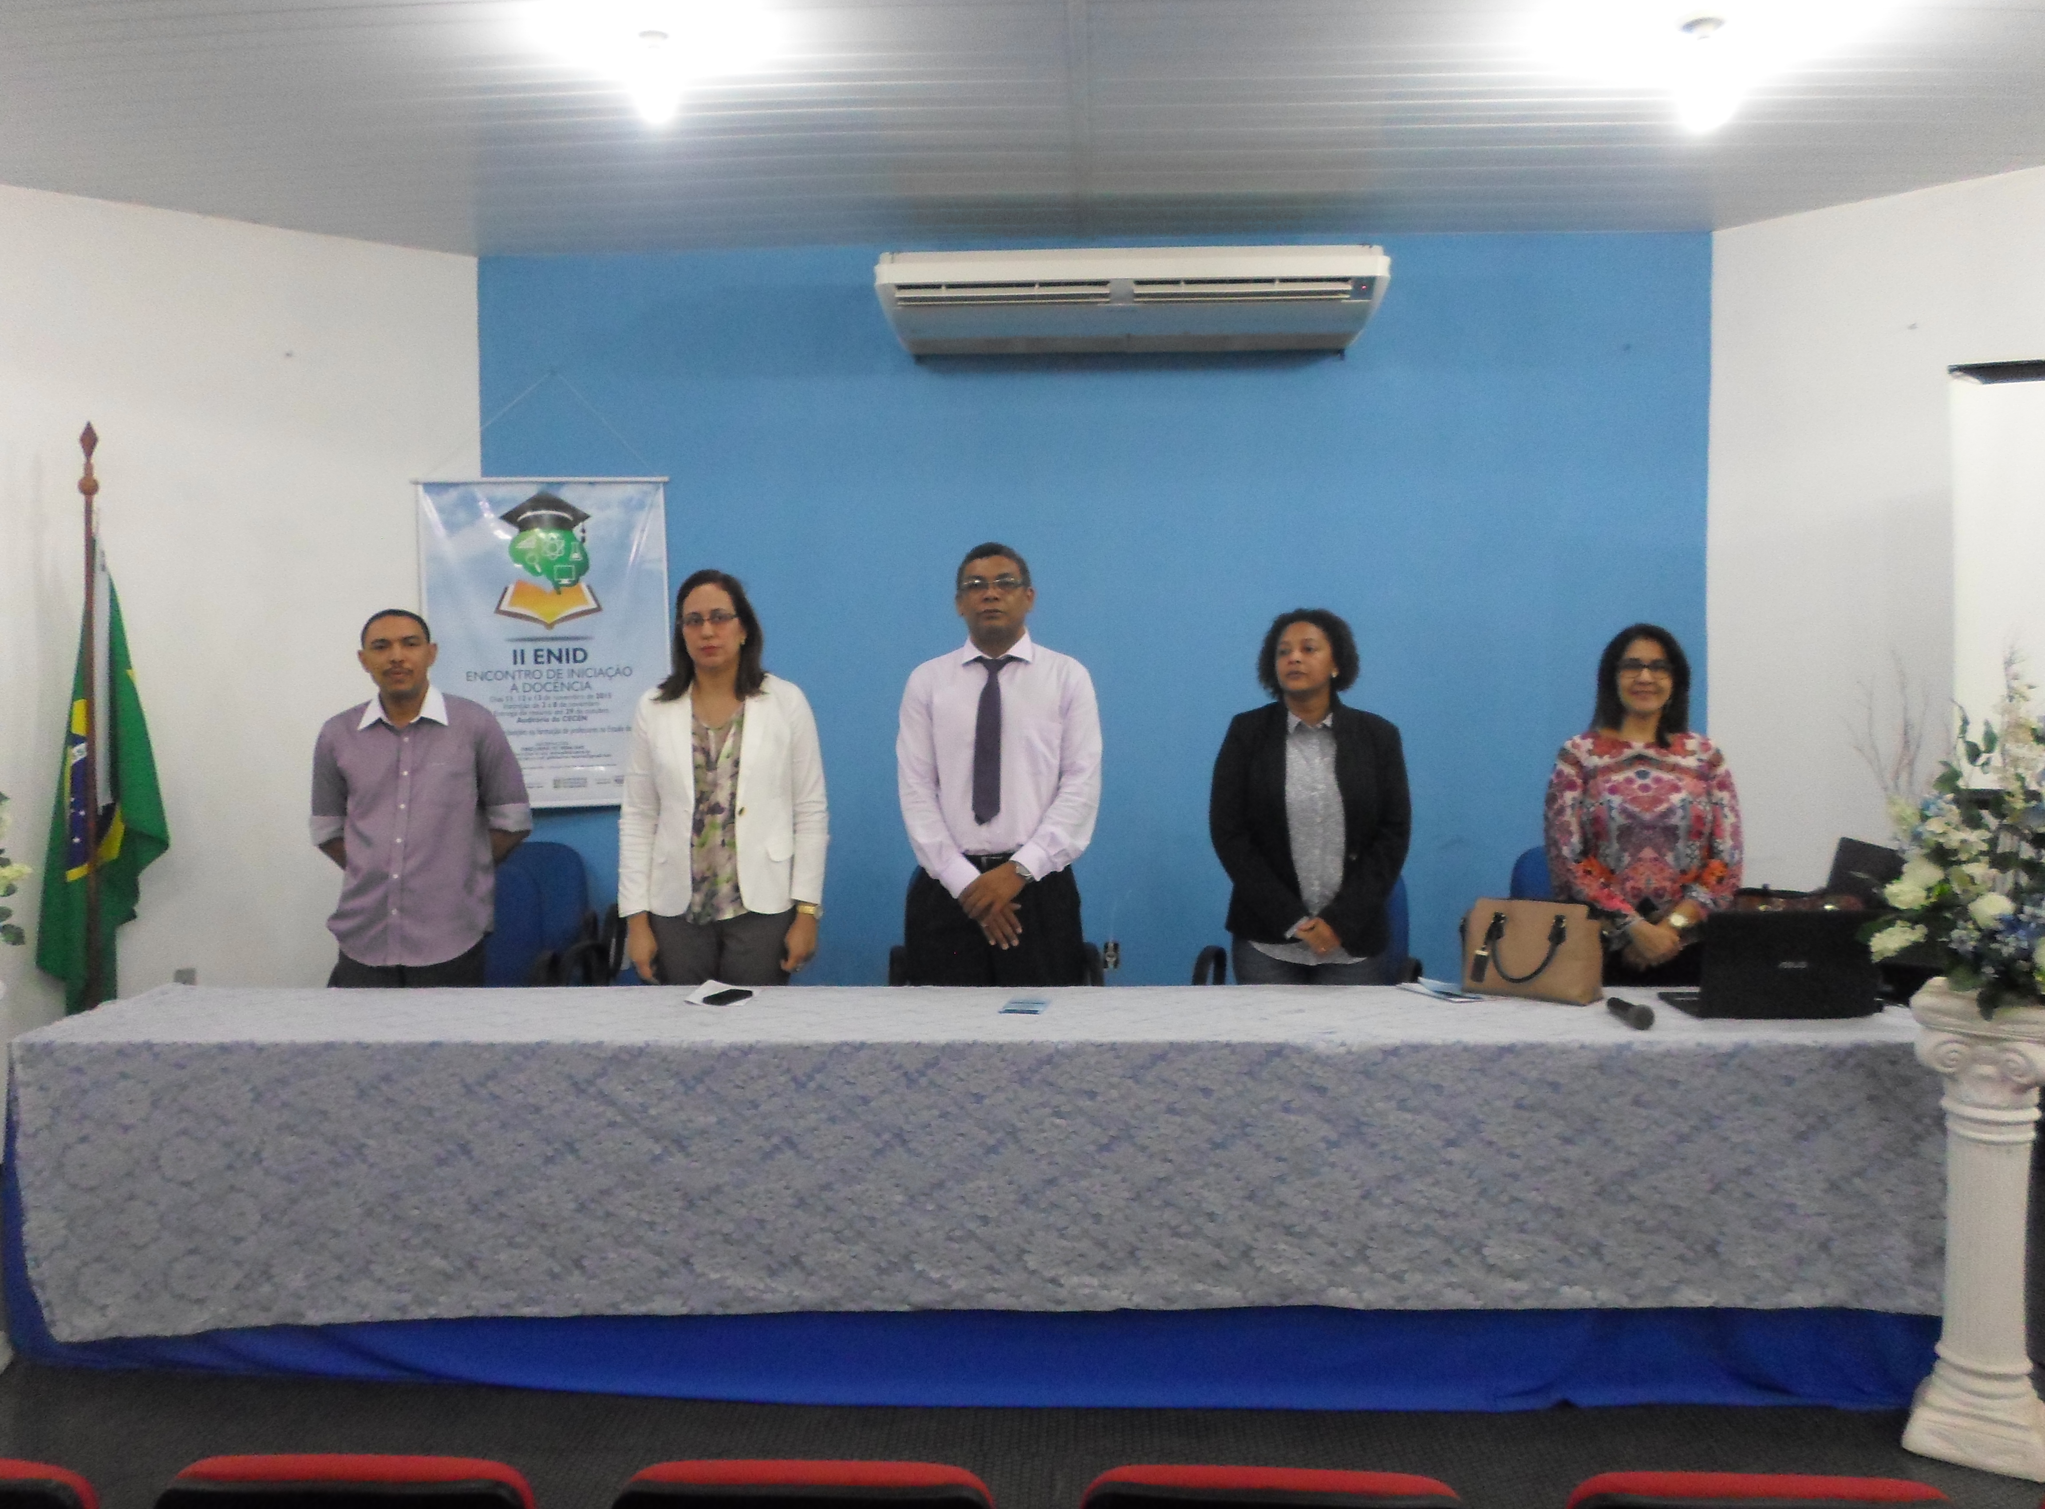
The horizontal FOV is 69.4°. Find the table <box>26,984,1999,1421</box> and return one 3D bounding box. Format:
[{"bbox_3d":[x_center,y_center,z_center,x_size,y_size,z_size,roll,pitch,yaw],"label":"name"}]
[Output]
[{"bbox_3d":[-0.032,0.934,3.240,4.000,0.750,0.570,0,3,1],"label":"table"}]

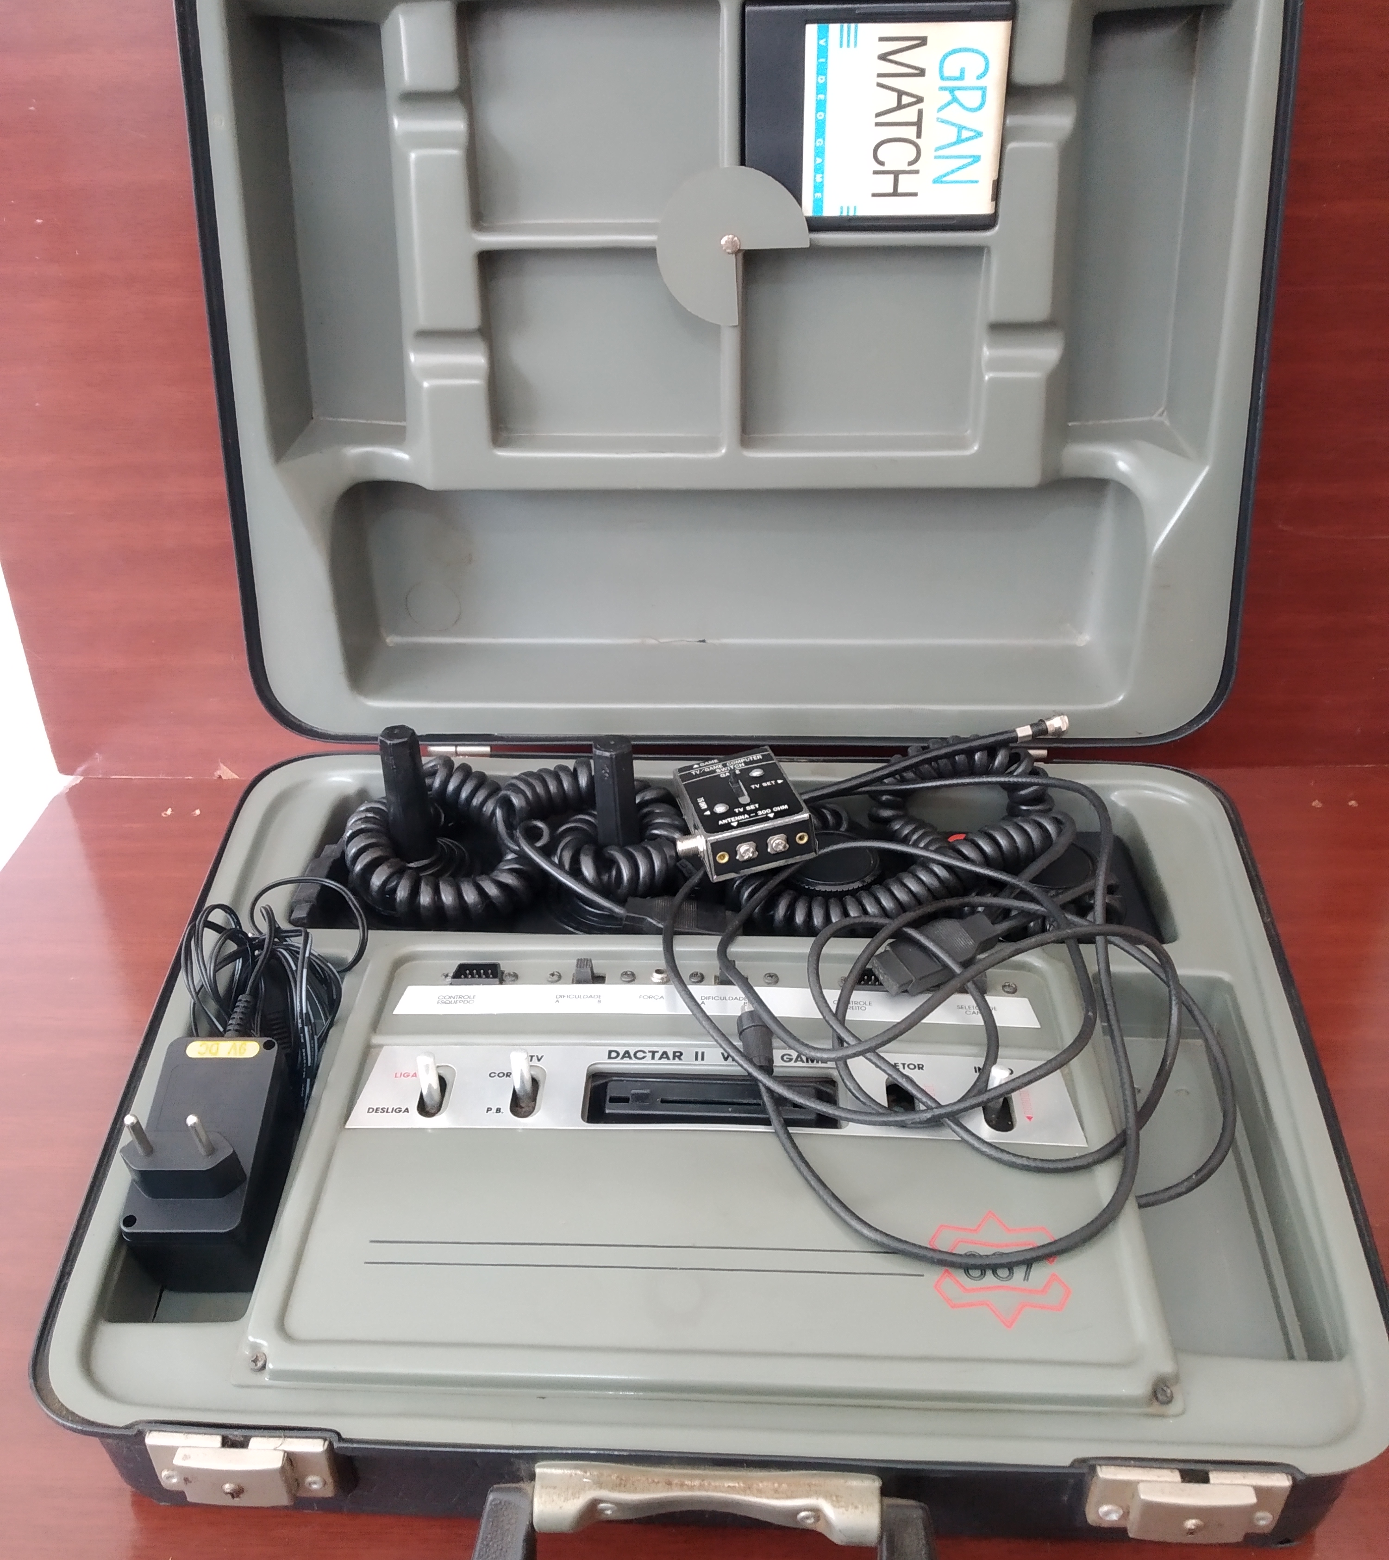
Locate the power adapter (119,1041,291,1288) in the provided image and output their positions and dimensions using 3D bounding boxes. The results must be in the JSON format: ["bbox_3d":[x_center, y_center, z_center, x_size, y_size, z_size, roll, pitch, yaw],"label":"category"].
[{"bbox_3d":[-0.163,0.119,0.465,0.037,0.081,0.071,0,47,-2],"label":"power adapter"}]

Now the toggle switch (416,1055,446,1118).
[{"bbox_3d":[-0.089,0.103,0.468,0.006,0.025,0.006,1,31,3],"label":"toggle switch"}]

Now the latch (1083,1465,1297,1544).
[{"bbox_3d":[0.133,0.196,0.376,0.050,0.022,0.011,1,34,3],"label":"latch"}]

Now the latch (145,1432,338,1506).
[{"bbox_3d":[-0.126,0.193,0.388,0.050,0.022,0.011,1,34,3],"label":"latch"}]

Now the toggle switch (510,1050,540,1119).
[{"bbox_3d":[-0.058,0.103,0.467,0.006,0.025,0.006,1,31,3],"label":"toggle switch"}]

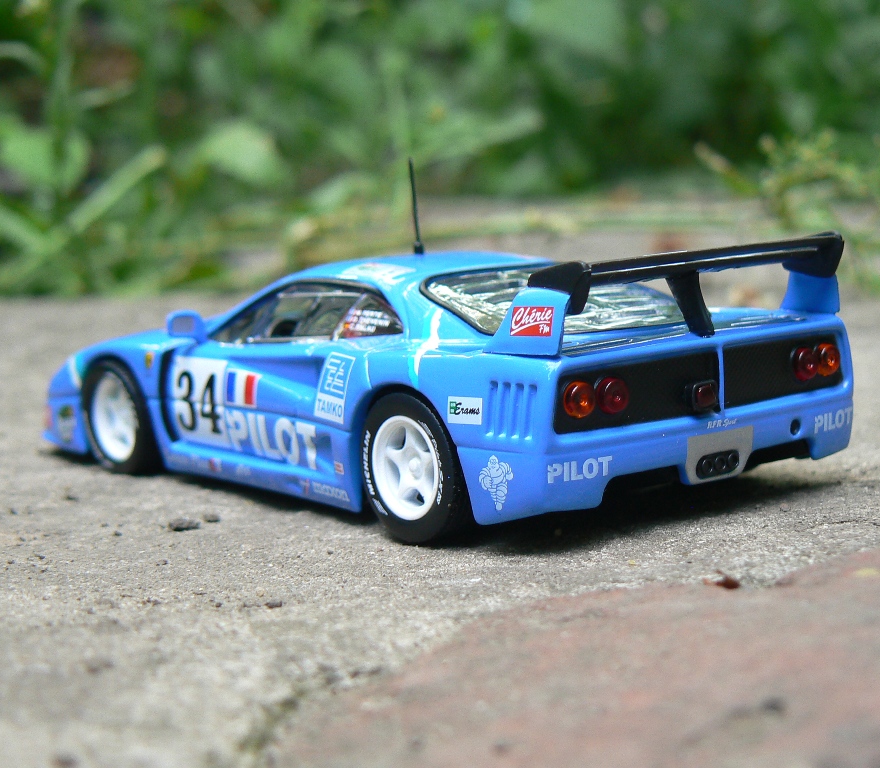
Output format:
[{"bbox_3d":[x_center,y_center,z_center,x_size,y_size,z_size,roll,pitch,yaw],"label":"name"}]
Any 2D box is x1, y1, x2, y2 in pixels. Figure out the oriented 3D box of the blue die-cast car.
[{"bbox_3d":[-0.005,-0.003,0.237,0.046,0.028,0.102,-8,10,-38],"label":"blue die-cast car"}]

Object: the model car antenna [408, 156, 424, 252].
[{"bbox_3d":[-0.003,-0.020,0.231,0.001,0.011,0.001,-5,4,0],"label":"model car antenna"}]

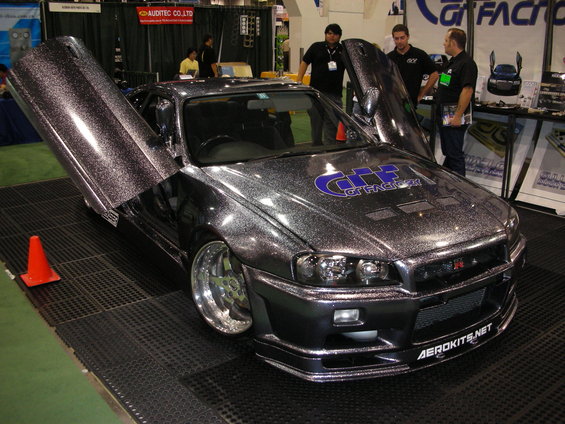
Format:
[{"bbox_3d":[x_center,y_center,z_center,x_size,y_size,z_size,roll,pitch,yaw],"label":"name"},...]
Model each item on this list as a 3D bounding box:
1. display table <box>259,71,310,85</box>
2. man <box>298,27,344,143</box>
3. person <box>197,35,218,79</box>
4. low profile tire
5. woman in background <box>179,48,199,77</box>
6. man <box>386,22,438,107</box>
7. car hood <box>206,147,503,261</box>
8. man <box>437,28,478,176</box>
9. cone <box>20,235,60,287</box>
[{"bbox_3d":[-0.012,-2.958,14.123,1.800,0.920,0.760,-12,20,-35],"label":"display table"},{"bbox_3d":[0.427,-1.179,6.449,0.560,1.780,0.340,-2,16,-7],"label":"man"},{"bbox_3d":[-1.466,-2.623,11.449,0.400,1.780,0.500,8,18,26],"label":"person"},{"bbox_3d":[-0.242,0.391,3.116,0.500,0.500,0.230,12,14,36],"label":"low profile tire"},{"bbox_3d":[-1.921,-2.619,11.912,0.420,1.500,0.480,13,21,39],"label":"woman in background"},{"bbox_3d":[1.185,-0.932,5.644,0.580,1.750,0.340,2,16,7],"label":"man"},{"bbox_3d":[0.476,-0.119,3.215,1.420,0.270,1.280,-10,19,-31],"label":"car hood"},{"bbox_3d":[1.612,-0.867,5.488,0.380,1.710,0.520,-4,17,-14],"label":"man"},{"bbox_3d":[-1.692,0.313,3.951,0.212,0.319,0.212,-12,20,-34],"label":"cone"}]

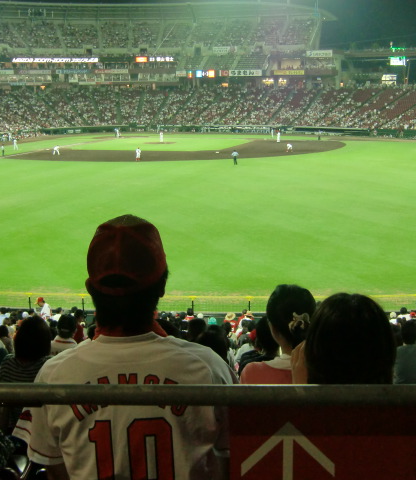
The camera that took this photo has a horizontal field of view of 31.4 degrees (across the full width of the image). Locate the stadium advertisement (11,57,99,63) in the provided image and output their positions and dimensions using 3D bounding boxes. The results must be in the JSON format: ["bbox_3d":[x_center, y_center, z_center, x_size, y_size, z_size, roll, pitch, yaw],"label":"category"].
[{"bbox_3d":[-35.687,-41.964,171.925,20.801,1.291,0.300,-6,13,-26],"label":"stadium advertisement"}]

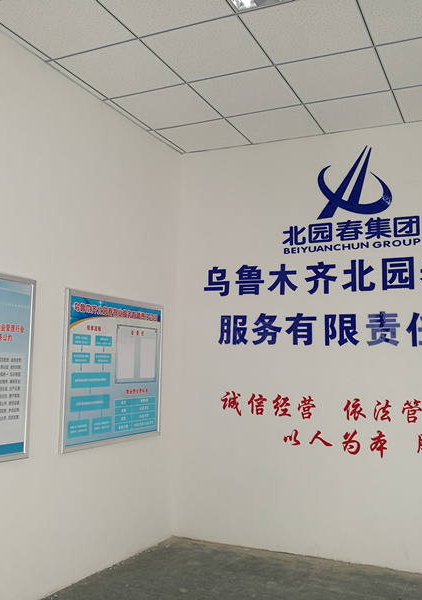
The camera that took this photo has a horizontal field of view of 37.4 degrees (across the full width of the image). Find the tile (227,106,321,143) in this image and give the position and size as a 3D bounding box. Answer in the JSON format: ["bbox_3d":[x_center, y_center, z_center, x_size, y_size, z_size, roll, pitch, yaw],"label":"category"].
[{"bbox_3d":[0.495,-1.325,4.733,0.594,0.018,0.584,-2,-7,25],"label":"tile"}]

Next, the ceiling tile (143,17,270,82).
[{"bbox_3d":[-0.008,-1.454,3.657,0.594,0.018,0.594,-2,-7,25],"label":"ceiling tile"}]

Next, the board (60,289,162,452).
[{"bbox_3d":[-0.647,0.493,4.375,0.025,1.005,1.205,-2,-7,25],"label":"board"}]

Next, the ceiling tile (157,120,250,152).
[{"bbox_3d":[-0.049,-1.306,4.985,0.594,0.018,0.584,-2,-7,25],"label":"ceiling tile"}]

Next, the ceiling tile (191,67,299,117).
[{"bbox_3d":[0.244,-1.383,4.196,0.600,0.020,0.600,-2,-7,25],"label":"ceiling tile"}]

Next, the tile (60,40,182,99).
[{"bbox_3d":[-0.552,-1.435,3.909,0.594,0.018,0.594,-2,-7,25],"label":"tile"}]

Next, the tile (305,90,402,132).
[{"bbox_3d":[1.038,-1.335,4.477,0.600,0.020,0.585,-2,-7,25],"label":"tile"}]

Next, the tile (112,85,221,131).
[{"bbox_3d":[-0.299,-1.371,4.450,0.594,0.018,0.594,-2,-7,25],"label":"tile"}]

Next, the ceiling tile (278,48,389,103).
[{"bbox_3d":[0.788,-1.401,3.943,0.600,0.020,0.600,-2,-7,25],"label":"ceiling tile"}]

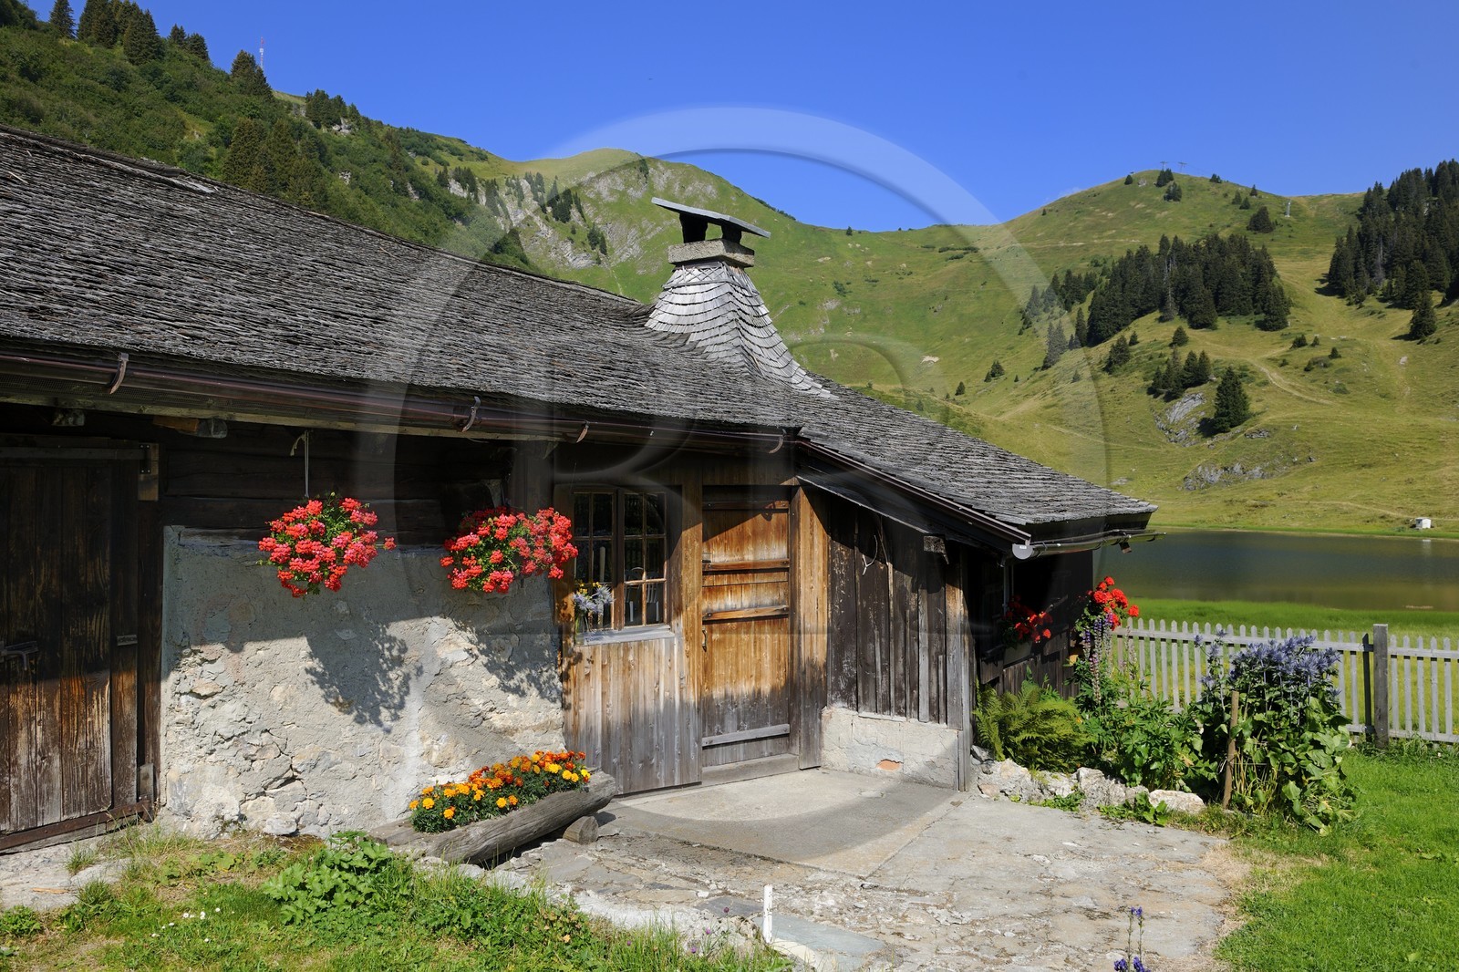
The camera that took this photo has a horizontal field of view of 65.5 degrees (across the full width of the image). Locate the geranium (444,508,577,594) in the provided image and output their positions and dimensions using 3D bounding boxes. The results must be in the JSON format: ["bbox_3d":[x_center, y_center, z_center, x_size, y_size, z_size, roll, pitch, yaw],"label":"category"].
[{"bbox_3d":[-1.123,0.323,5.747,0.484,0.422,0.680,-1,-1,42],"label":"geranium"}]

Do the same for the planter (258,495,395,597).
[{"bbox_3d":[-1.727,0.259,4.862,0.474,0.433,0.556,-1,-1,40],"label":"planter"}]

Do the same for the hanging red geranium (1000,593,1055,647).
[{"bbox_3d":[2.219,1.001,8.446,0.381,0.391,0.721,-1,-1,31],"label":"hanging red geranium"}]

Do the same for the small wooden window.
[{"bbox_3d":[-0.674,0.445,6.983,0.649,0.845,0.080,0,-1,-35],"label":"small wooden window"}]

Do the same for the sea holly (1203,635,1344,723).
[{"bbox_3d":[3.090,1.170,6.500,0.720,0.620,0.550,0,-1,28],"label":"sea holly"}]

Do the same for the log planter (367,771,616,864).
[{"bbox_3d":[-1.227,1.728,5.912,0.350,0.247,1.463,-1,-1,36],"label":"log planter"}]

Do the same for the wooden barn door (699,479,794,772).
[{"bbox_3d":[0.110,0.933,7.550,0.721,1.813,0.080,0,-1,-35],"label":"wooden barn door"}]

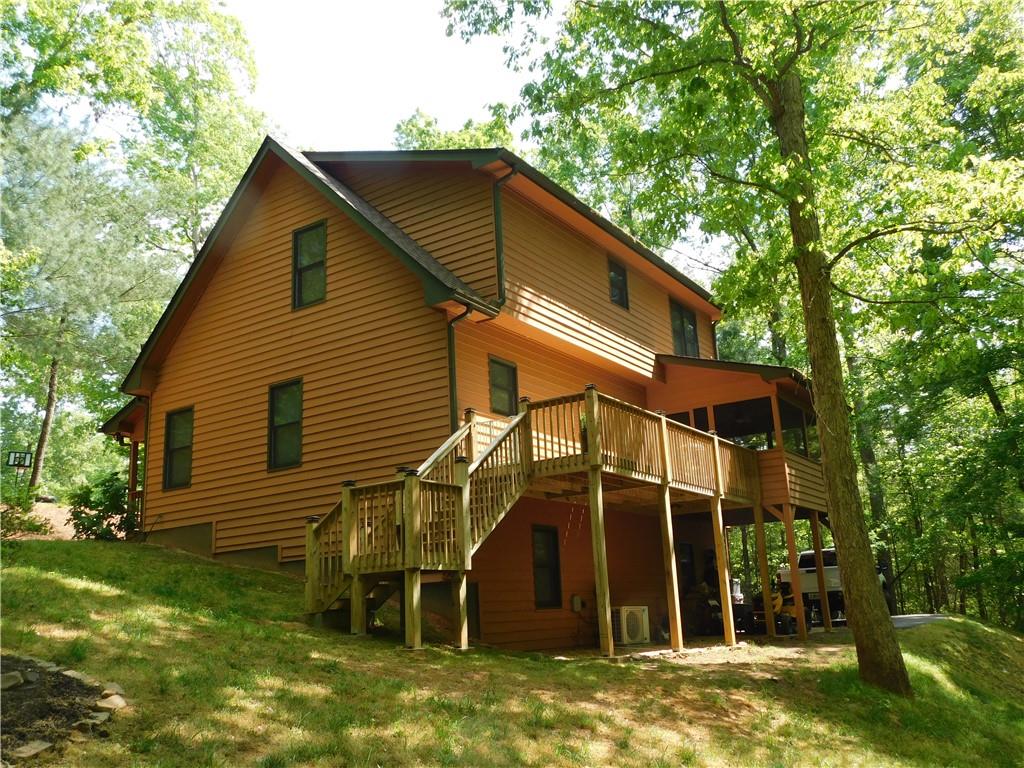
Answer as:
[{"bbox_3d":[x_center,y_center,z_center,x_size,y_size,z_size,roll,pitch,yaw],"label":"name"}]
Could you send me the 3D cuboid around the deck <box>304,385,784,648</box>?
[{"bbox_3d":[1.277,2.613,15.268,3.039,3.978,10.188,-12,-17,32],"label":"deck"}]

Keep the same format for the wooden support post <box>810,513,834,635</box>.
[{"bbox_3d":[6.866,4.126,19.768,0.145,2.619,0.145,-12,-17,32],"label":"wooden support post"}]

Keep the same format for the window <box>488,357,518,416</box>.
[{"bbox_3d":[-0.134,0.049,15.696,0.100,1.022,0.884,-12,-17,32],"label":"window"}]

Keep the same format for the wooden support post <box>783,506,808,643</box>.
[{"bbox_3d":[5.835,3.825,18.246,0.145,2.702,0.145,-12,-17,32],"label":"wooden support post"}]

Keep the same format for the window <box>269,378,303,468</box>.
[{"bbox_3d":[-4.161,0.758,16.285,0.890,1.646,0.100,-12,-17,32],"label":"window"}]

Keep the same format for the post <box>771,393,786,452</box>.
[{"bbox_3d":[5.683,0.816,19.030,0.145,1.293,0.145,-12,-17,32],"label":"post"}]

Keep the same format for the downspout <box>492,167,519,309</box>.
[{"bbox_3d":[-0.035,-2.544,15.364,0.442,2.475,0.122,-12,-17,32],"label":"downspout"}]

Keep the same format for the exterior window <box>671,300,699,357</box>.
[{"bbox_3d":[4.355,-1.242,22.260,0.100,1.569,1.657,-12,-17,32],"label":"exterior window"}]

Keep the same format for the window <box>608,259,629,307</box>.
[{"bbox_3d":[2.343,-2.186,19.410,0.100,1.094,0.884,-12,-17,32],"label":"window"}]

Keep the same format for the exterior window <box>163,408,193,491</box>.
[{"bbox_3d":[-6.730,1.311,17.915,0.893,1.635,0.100,-12,-17,32],"label":"exterior window"}]

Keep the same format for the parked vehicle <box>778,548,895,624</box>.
[{"bbox_3d":[9.300,5.810,25.479,2.050,1.980,5.900,-10,-16,26],"label":"parked vehicle"}]

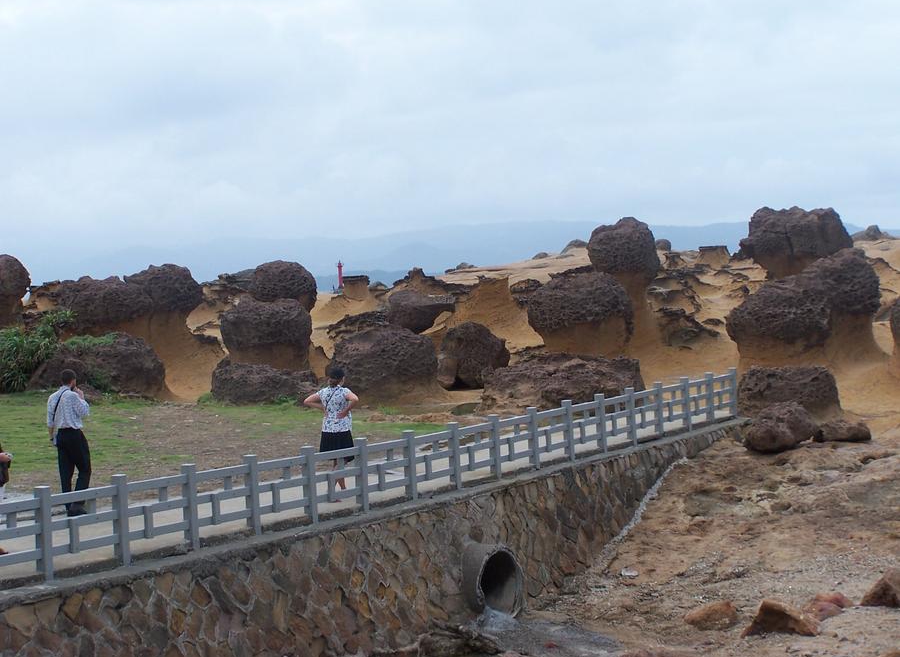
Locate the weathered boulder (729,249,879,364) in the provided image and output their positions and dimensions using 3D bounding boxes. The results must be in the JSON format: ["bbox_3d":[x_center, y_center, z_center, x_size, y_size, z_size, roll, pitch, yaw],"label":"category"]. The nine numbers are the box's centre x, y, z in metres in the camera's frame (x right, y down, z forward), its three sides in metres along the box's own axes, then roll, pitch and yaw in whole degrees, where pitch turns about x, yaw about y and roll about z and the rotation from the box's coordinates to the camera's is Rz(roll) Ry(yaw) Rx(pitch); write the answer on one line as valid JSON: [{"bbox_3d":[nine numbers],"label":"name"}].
[{"bbox_3d":[7.795,-0.485,43.000,3.330,2.520,2.800,-3,1,0],"label":"weathered boulder"}]

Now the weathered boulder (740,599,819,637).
[{"bbox_3d":[4.055,3.569,24.000,0.940,0.450,0.620,-3,1,0],"label":"weathered boulder"}]

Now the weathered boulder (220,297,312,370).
[{"bbox_3d":[-4.235,0.115,45.000,2.081,1.645,1.831,-3,1,-5],"label":"weathered boulder"}]

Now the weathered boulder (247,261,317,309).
[{"bbox_3d":[-4.209,-1.081,49.000,1.709,1.346,1.538,-3,1,-5],"label":"weathered boulder"}]

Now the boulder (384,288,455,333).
[{"bbox_3d":[-0.772,-0.445,51.000,1.740,1.120,1.400,-3,1,0],"label":"boulder"}]

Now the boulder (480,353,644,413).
[{"bbox_3d":[2.152,1.052,37.300,3.074,1.090,1.845,-3,1,3],"label":"boulder"}]

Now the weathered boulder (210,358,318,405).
[{"bbox_3d":[-4.281,1.223,45.000,2.440,1.070,1.800,-3,1,0],"label":"weathered boulder"}]

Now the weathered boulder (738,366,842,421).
[{"bbox_3d":[6.199,1.183,35.500,1.874,0.999,1.500,-3,1,10],"label":"weathered boulder"}]

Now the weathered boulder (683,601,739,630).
[{"bbox_3d":[3.139,3.459,23.500,0.661,0.297,0.496,-3,1,7],"label":"weathered boulder"}]

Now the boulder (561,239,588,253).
[{"bbox_3d":[5.427,-3.574,85.000,1.257,0.610,1.069,-3,1,4],"label":"boulder"}]

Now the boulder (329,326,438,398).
[{"bbox_3d":[-1.478,0.767,44.000,2.390,1.620,2.100,-3,1,0],"label":"boulder"}]

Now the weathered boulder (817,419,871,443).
[{"bbox_3d":[6.562,1.722,32.600,0.936,0.373,0.609,-3,1,11],"label":"weathered boulder"}]

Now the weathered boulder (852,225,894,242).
[{"bbox_3d":[18.460,-4.141,85.000,1.831,0.697,1.373,-3,1,12],"label":"weathered boulder"}]

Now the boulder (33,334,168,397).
[{"bbox_3d":[-8.973,0.939,49.500,3.383,1.592,2.368,-3,1,-10],"label":"boulder"}]

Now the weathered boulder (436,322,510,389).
[{"bbox_3d":[0.560,0.644,46.500,1.730,1.570,1.600,-3,1,0],"label":"weathered boulder"}]

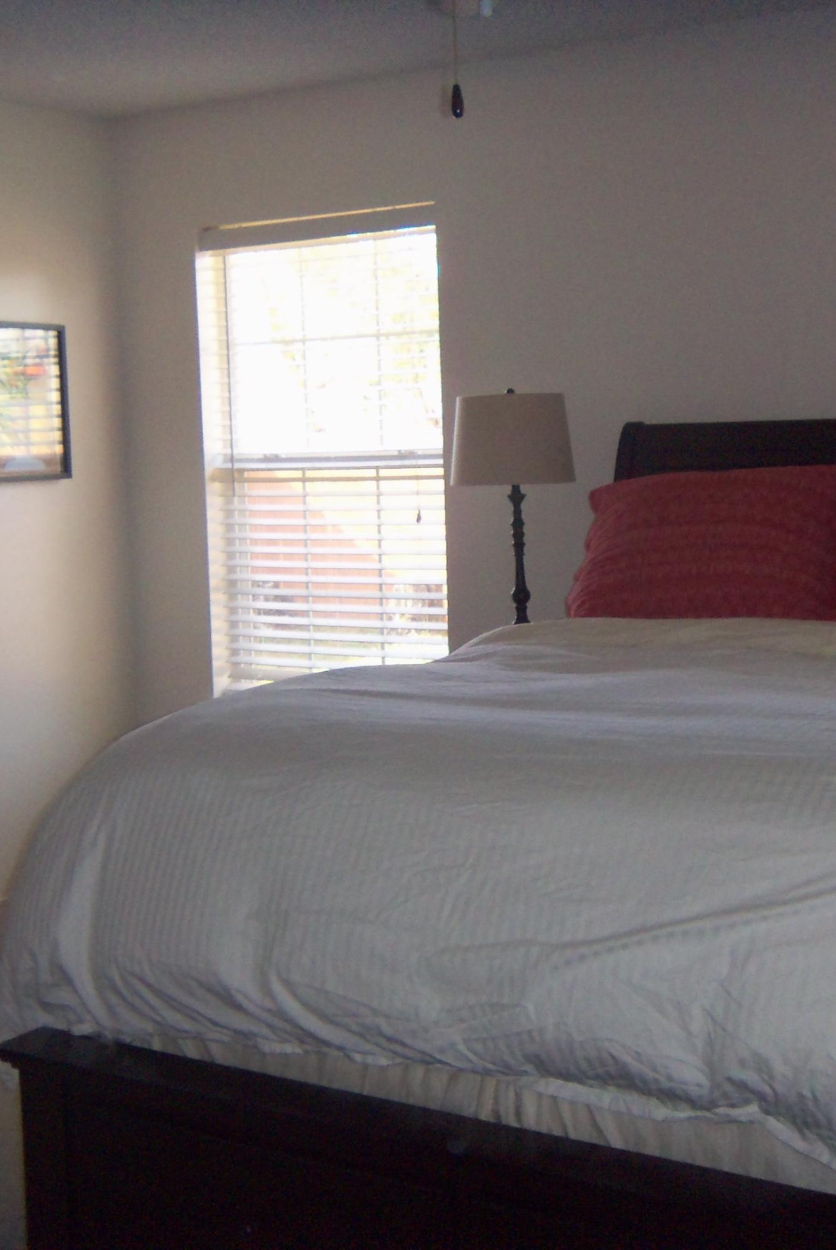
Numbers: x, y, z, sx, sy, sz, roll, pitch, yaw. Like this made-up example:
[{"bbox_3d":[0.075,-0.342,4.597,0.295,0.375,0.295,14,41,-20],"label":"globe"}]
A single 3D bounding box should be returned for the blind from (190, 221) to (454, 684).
[{"bbox_3d":[-0.279,-0.509,5.157,0.879,1.432,0.070,3,8,33],"label":"blind"}]

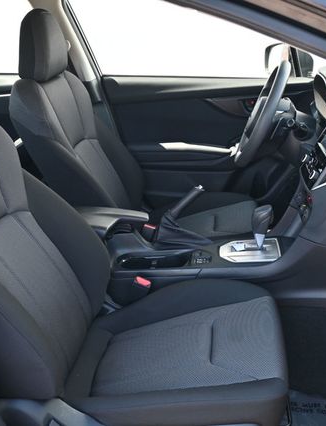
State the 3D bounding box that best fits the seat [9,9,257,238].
[{"bbox_3d":[-0.047,-0.175,1.819,0.830,0.980,0.530,1,22,6],"label":"seat"}]

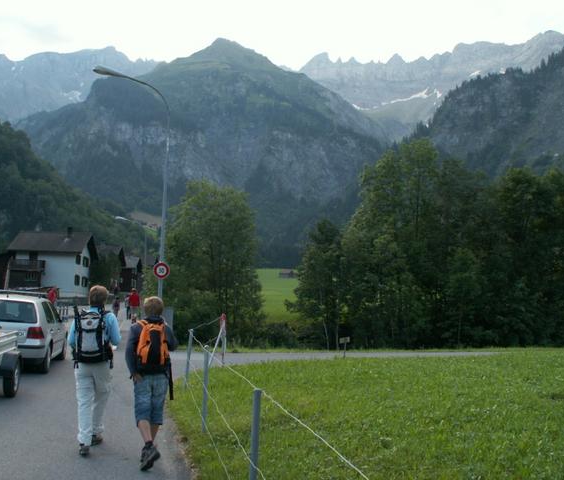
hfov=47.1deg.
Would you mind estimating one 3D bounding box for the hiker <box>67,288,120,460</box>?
[{"bbox_3d":[-1.977,1.353,6.901,0.540,1.722,0.640,3,-5,-12],"label":"hiker"}]

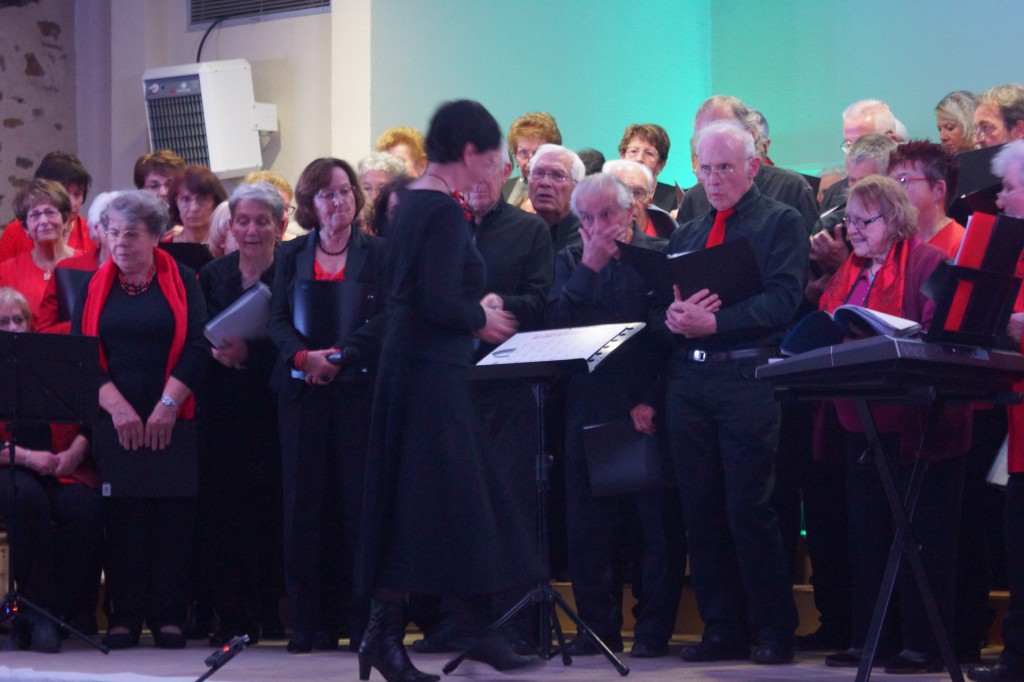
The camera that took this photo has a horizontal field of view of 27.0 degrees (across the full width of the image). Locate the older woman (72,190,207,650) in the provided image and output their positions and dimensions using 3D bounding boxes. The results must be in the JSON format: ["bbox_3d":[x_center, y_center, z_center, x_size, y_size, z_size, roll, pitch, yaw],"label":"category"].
[{"bbox_3d":[-1.295,0.261,7.440,0.470,1.580,0.360,-1,-3,7],"label":"older woman"}]

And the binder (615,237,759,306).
[{"bbox_3d":[0.554,-0.209,6.620,0.430,0.090,0.310,0,-37,16],"label":"binder"}]

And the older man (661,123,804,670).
[{"bbox_3d":[0.706,0.153,6.925,0.500,1.750,0.400,-2,-3,27],"label":"older man"}]

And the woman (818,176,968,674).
[{"bbox_3d":[1.186,0.250,6.699,0.490,1.542,0.400,-2,-4,36],"label":"woman"}]

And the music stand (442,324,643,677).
[{"bbox_3d":[0.108,0.477,6.527,0.580,1.063,0.550,-3,-4,43],"label":"music stand"}]

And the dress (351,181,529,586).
[{"bbox_3d":[-0.200,0.146,6.280,0.520,1.196,0.480,1,-3,-21],"label":"dress"}]

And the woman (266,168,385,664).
[{"bbox_3d":[-0.624,0.205,7.263,0.460,1.674,0.350,0,-3,-7],"label":"woman"}]

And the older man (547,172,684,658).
[{"bbox_3d":[0.341,0.236,7.121,0.480,1.606,0.380,-1,-3,19],"label":"older man"}]

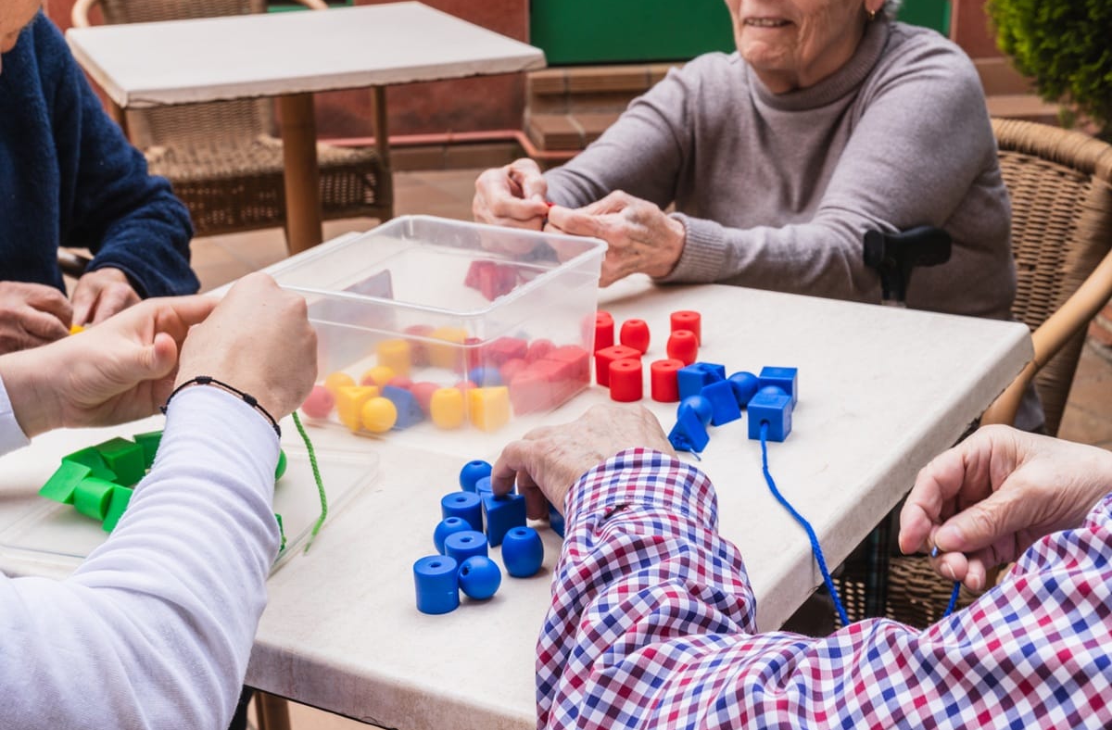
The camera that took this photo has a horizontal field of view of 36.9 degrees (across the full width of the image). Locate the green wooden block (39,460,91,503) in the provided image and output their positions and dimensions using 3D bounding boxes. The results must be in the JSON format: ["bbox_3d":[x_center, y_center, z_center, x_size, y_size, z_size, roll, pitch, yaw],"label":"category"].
[{"bbox_3d":[-0.322,0.085,1.116,0.026,0.025,0.029,15,58,32],"label":"green wooden block"}]

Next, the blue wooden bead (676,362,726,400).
[{"bbox_3d":[0.111,0.015,1.269,0.025,0.025,0.025,15,26,39],"label":"blue wooden bead"}]

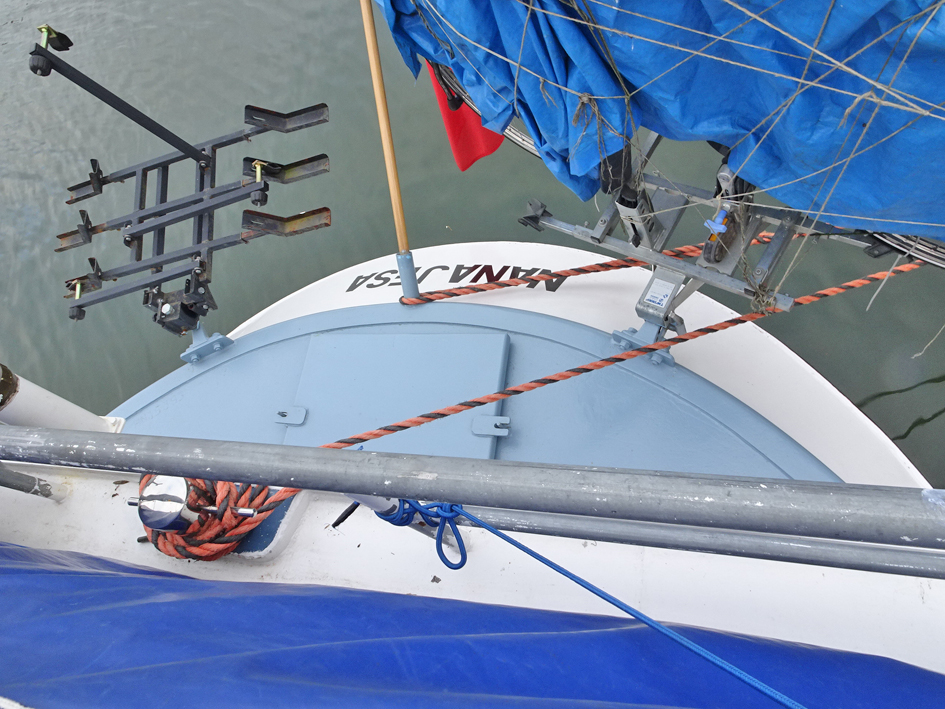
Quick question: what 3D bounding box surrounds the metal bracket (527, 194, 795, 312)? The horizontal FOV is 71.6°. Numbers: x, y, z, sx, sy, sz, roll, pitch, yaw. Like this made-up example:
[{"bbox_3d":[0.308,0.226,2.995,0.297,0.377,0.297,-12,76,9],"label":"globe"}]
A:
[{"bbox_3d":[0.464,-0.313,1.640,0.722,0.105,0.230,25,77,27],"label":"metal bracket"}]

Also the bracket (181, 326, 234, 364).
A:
[{"bbox_3d":[-0.897,-0.035,2.191,0.176,0.085,0.115,-27,60,6],"label":"bracket"}]

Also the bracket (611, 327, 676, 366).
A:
[{"bbox_3d":[0.459,-0.029,1.721,0.176,0.080,0.100,28,77,28],"label":"bracket"}]

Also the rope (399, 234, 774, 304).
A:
[{"bbox_3d":[0.289,-0.231,1.833,1.080,0.070,0.080,-7,64,18],"label":"rope"}]

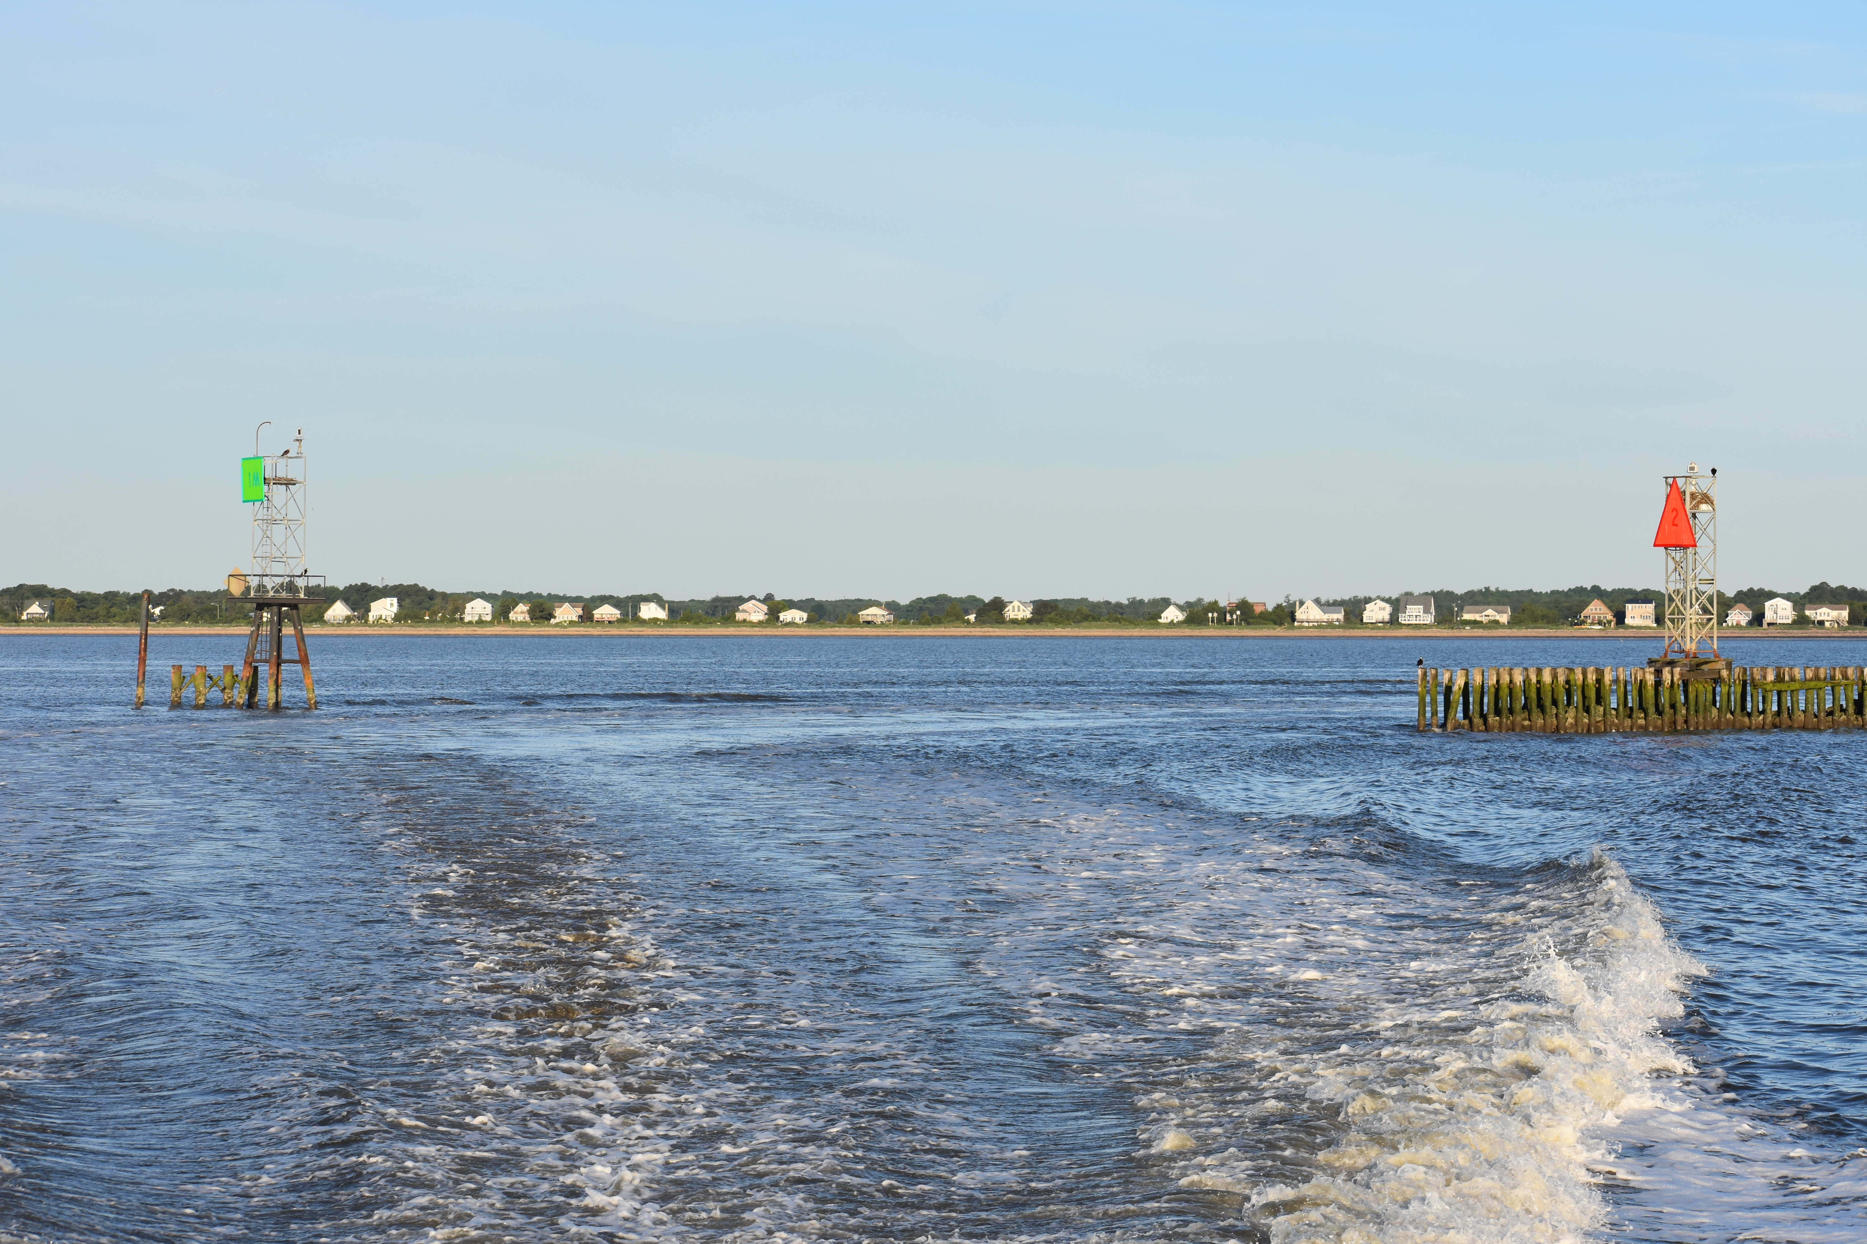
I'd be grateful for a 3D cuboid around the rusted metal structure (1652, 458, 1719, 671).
[{"bbox_3d":[25.999,-1.929,187.000,1.400,7.050,2.400,0,0,-35],"label":"rusted metal structure"}]

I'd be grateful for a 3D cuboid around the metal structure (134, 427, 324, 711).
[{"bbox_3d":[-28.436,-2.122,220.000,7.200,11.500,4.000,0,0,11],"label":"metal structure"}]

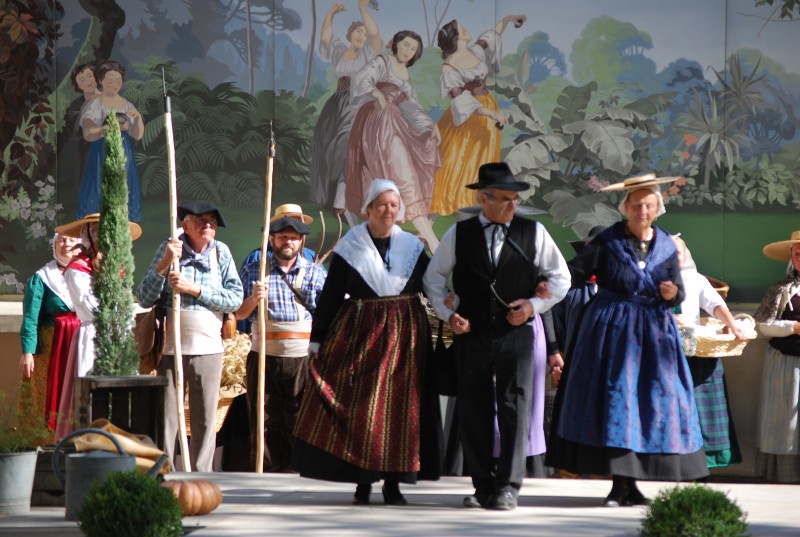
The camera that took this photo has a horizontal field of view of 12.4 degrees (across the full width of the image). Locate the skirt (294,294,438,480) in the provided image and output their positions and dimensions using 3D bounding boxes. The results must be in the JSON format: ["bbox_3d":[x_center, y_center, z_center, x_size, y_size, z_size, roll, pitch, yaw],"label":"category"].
[{"bbox_3d":[-0.171,0.610,18.750,0.740,0.950,0.660,0,0,-7],"label":"skirt"}]

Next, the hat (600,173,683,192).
[{"bbox_3d":[1.230,-0.436,18.720,0.415,0.080,0.415,-9,2,-1],"label":"hat"}]

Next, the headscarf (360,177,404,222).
[{"bbox_3d":[-0.089,-0.347,18.750,0.225,0.215,0.230,0,0,-15],"label":"headscarf"}]

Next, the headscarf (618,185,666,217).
[{"bbox_3d":[1.236,-0.352,18.720,0.240,0.180,0.230,-3,3,-1],"label":"headscarf"}]

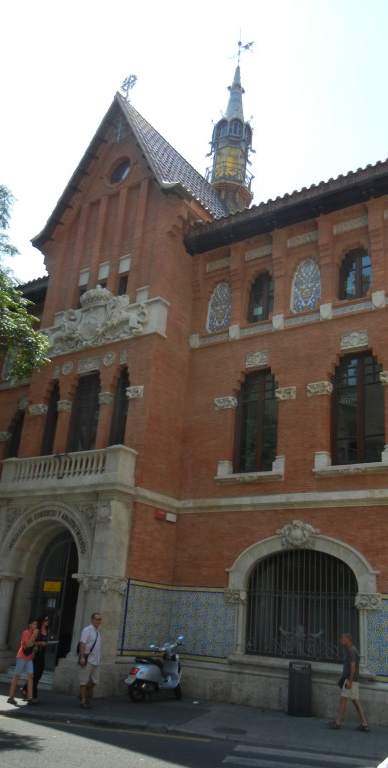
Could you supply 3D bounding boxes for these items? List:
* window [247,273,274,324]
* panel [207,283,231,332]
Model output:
[{"bbox_3d":[1.837,-2.321,17.819,0.780,1.380,0.200,-10,-24,34],"label":"window"},{"bbox_3d":[0.742,-2.136,18.425,0.750,1.400,0.100,-10,-24,34],"label":"panel"}]

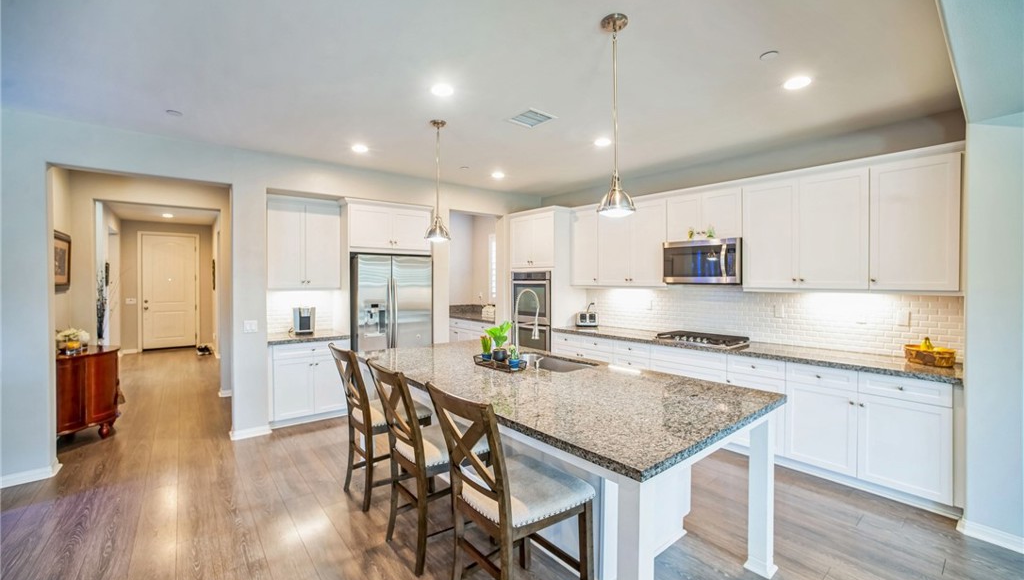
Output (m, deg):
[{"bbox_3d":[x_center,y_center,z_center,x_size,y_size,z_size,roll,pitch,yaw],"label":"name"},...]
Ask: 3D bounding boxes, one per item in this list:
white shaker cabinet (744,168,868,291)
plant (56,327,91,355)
[{"bbox_3d":[2.592,-0.475,3.506,0.340,0.940,0.882,-1,1,-40],"label":"white shaker cabinet"},{"bbox_3d":[-4.338,0.497,3.933,0.340,0.275,0.320,-1,1,-40],"label":"plant"}]

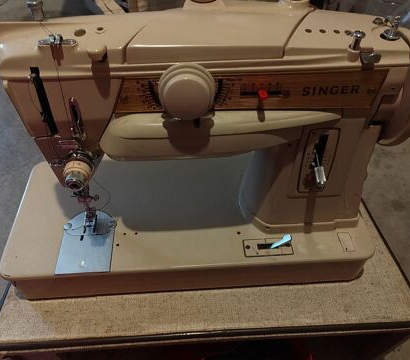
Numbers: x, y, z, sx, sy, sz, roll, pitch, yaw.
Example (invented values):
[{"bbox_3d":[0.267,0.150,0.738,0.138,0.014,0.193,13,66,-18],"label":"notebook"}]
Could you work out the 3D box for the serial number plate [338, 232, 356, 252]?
[{"bbox_3d":[0.145,0.063,0.382,0.012,0.002,0.022,-3,47,-2],"label":"serial number plate"}]

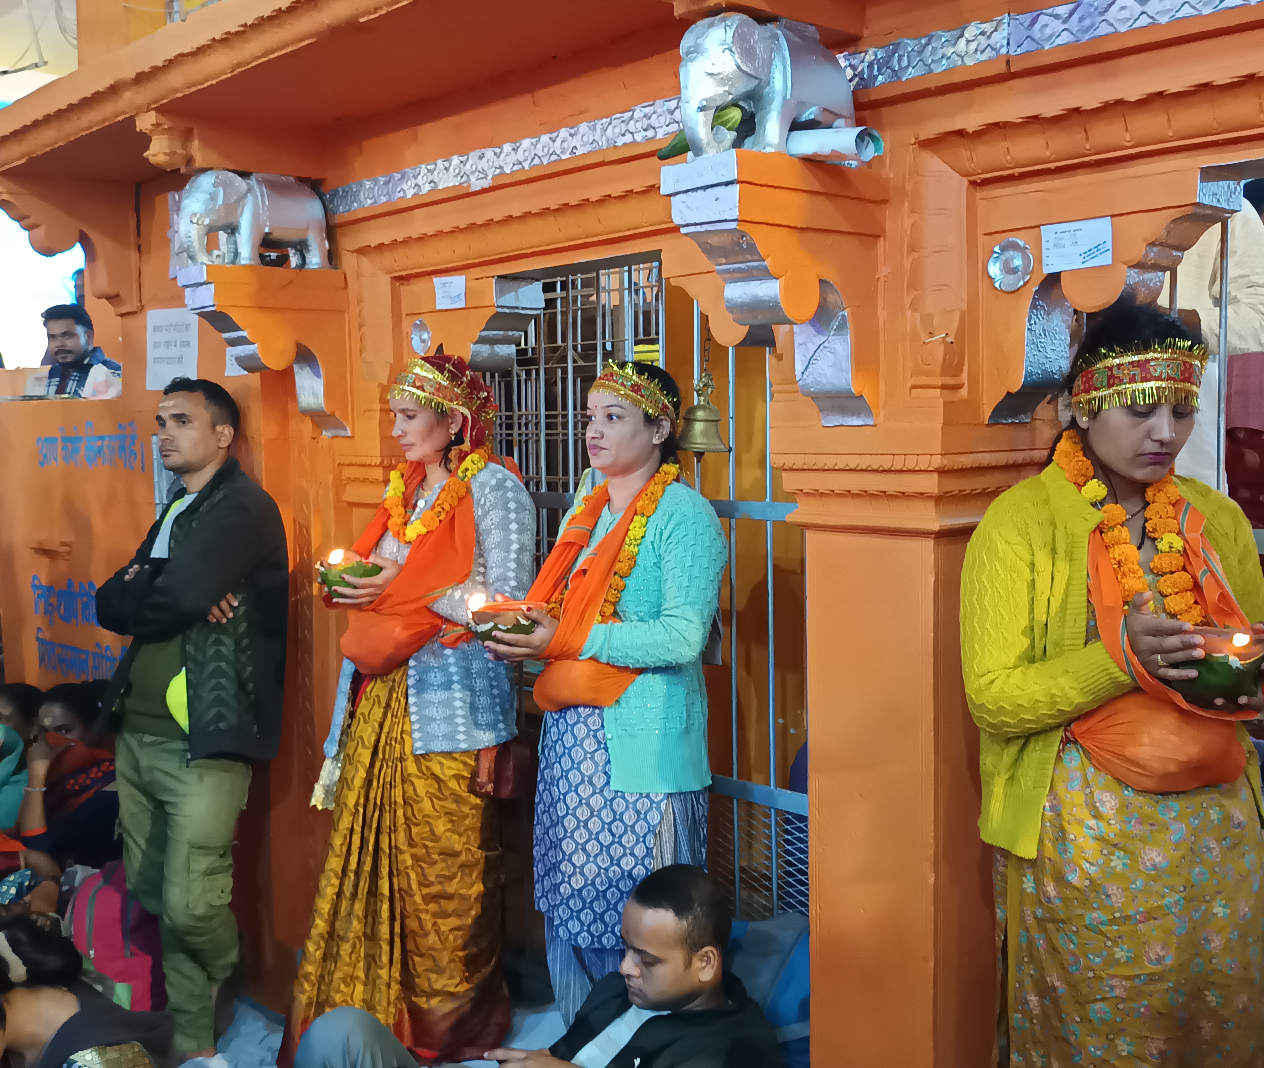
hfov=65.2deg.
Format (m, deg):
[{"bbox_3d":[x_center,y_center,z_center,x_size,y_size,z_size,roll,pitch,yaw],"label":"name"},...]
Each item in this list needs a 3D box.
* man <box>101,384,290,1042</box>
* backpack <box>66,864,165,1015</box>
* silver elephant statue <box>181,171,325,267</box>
[{"bbox_3d":[-1.014,0.432,2.260,0.460,1.590,0.340,3,7,34],"label":"man"},{"bbox_3d":[-1.242,1.014,2.469,0.210,0.400,0.270,0,6,15],"label":"backpack"},{"bbox_3d":[-0.974,-0.802,2.503,0.350,0.230,0.140,-7,8,-44],"label":"silver elephant statue"}]

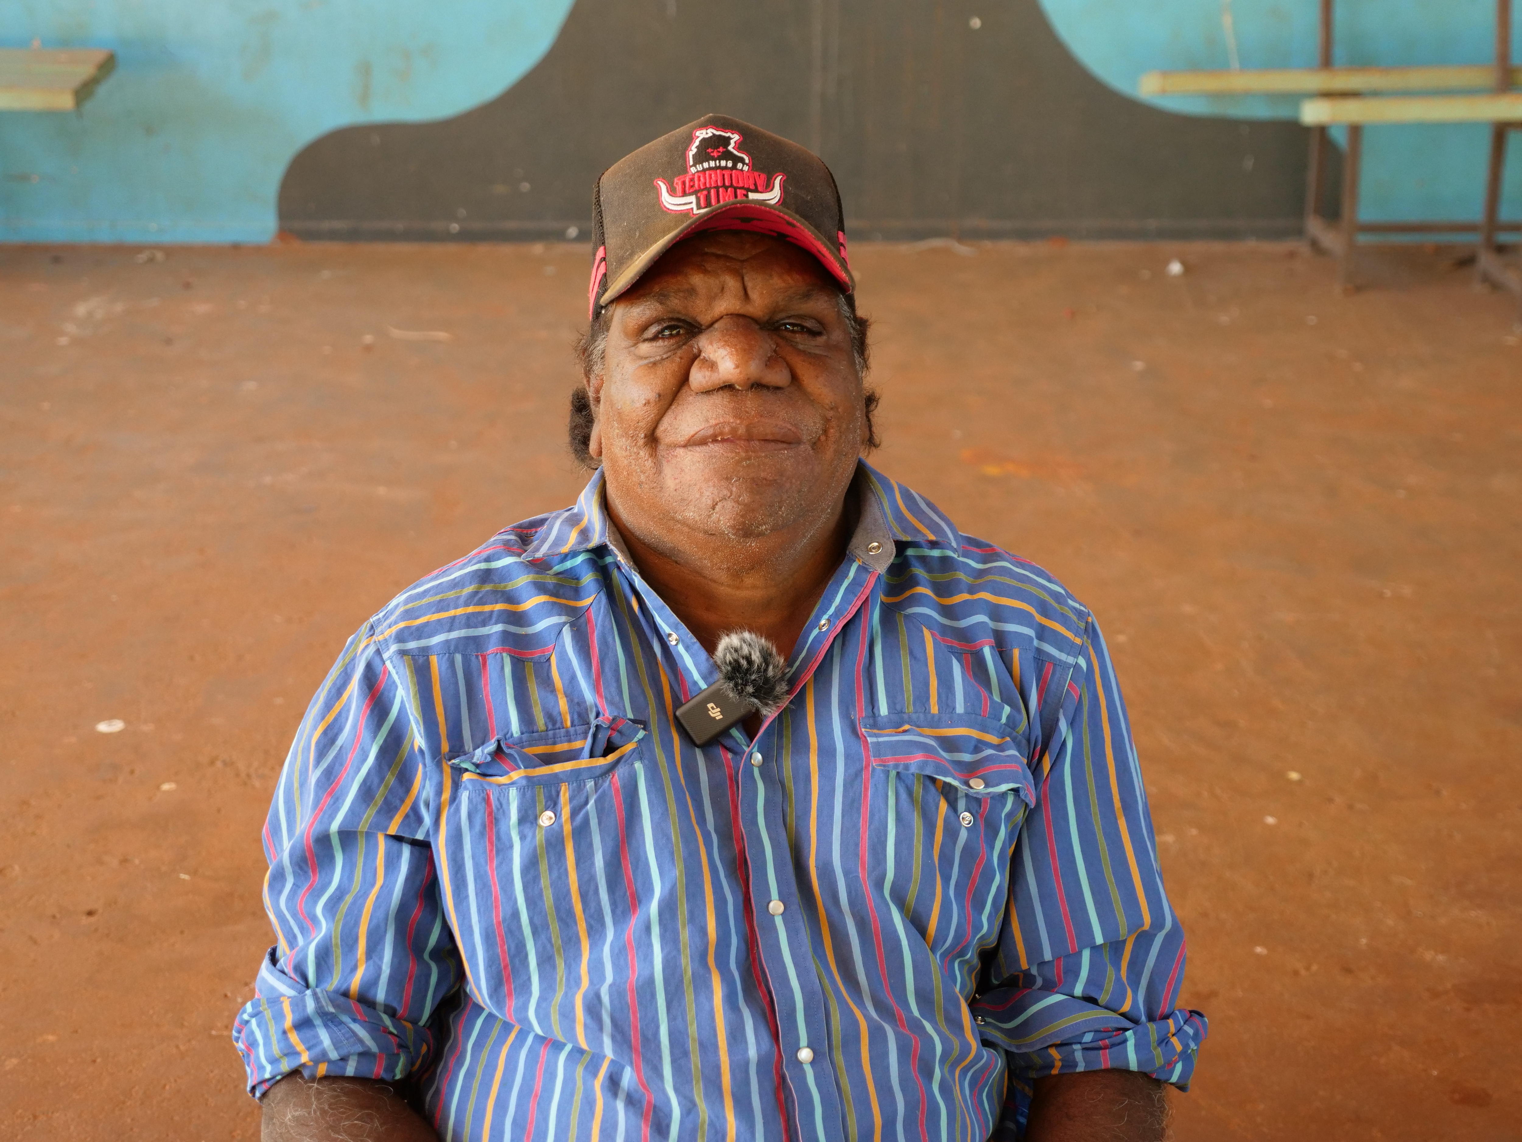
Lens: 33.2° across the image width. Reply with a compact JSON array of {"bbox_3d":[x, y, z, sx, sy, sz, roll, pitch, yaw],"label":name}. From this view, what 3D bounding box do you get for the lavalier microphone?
[{"bbox_3d":[-0.021,0.078,1.690,0.075,0.056,0.045,-33,-3,-2],"label":"lavalier microphone"}]

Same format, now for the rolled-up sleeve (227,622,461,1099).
[{"bbox_3d":[-0.289,0.201,1.775,0.148,0.332,0.165,5,9,-4],"label":"rolled-up sleeve"}]

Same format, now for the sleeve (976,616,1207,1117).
[{"bbox_3d":[0.230,0.205,1.775,0.150,0.340,0.165,-7,9,-3],"label":"sleeve"}]

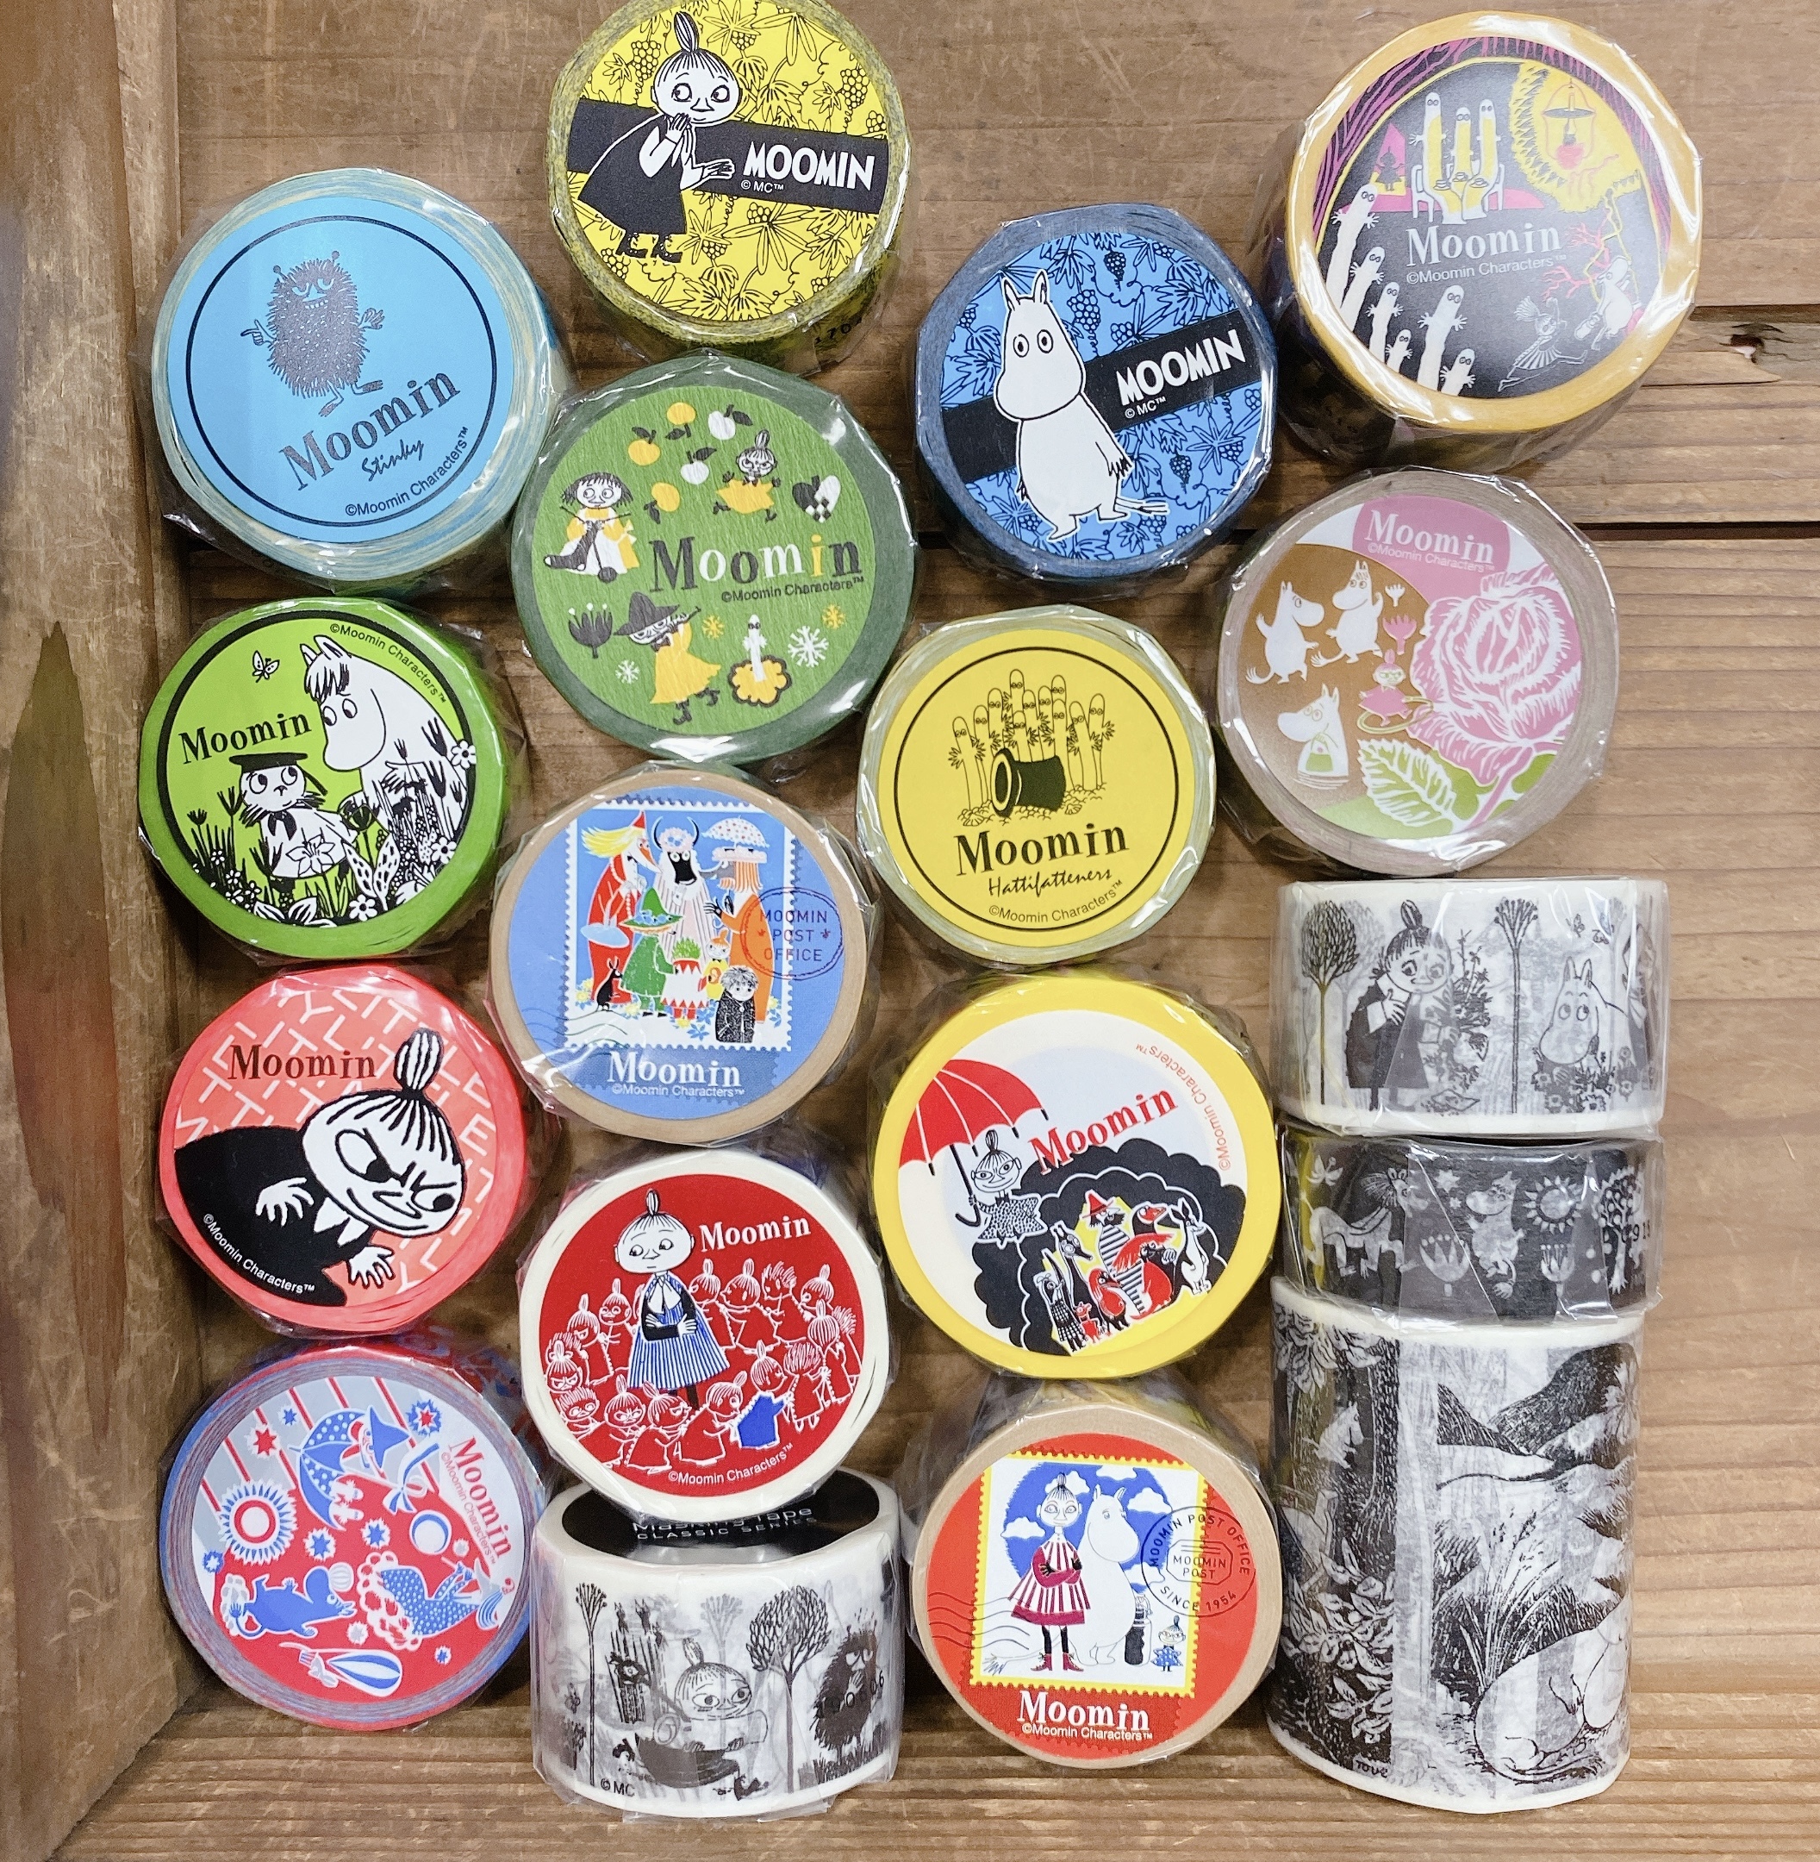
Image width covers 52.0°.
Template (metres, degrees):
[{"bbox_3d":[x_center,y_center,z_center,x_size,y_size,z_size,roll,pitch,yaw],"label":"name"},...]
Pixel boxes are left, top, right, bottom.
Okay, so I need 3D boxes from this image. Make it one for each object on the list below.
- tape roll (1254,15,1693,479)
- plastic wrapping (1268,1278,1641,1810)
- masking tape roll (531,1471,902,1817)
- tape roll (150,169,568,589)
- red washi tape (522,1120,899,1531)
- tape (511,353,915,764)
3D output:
[{"bbox_3d":[0.077,-0.094,0.261,0.055,0.029,0.055,0,90,0],"label":"tape roll"},{"bbox_3d":[0.073,0.078,0.252,0.048,0.048,0.060,0,90,0],"label":"plastic wrapping"},{"bbox_3d":[-0.025,0.092,0.248,0.048,0.048,0.030,0,90,0],"label":"masking tape roll"},{"bbox_3d":[-0.077,-0.077,0.266,0.056,0.017,0.056,0,91,-1],"label":"tape roll"},{"bbox_3d":[-0.027,0.053,0.260,0.049,0.030,0.049,0,90,0],"label":"red washi tape"},{"bbox_3d":[-0.027,-0.051,0.266,0.055,0.019,0.055,0,90,0],"label":"tape"}]

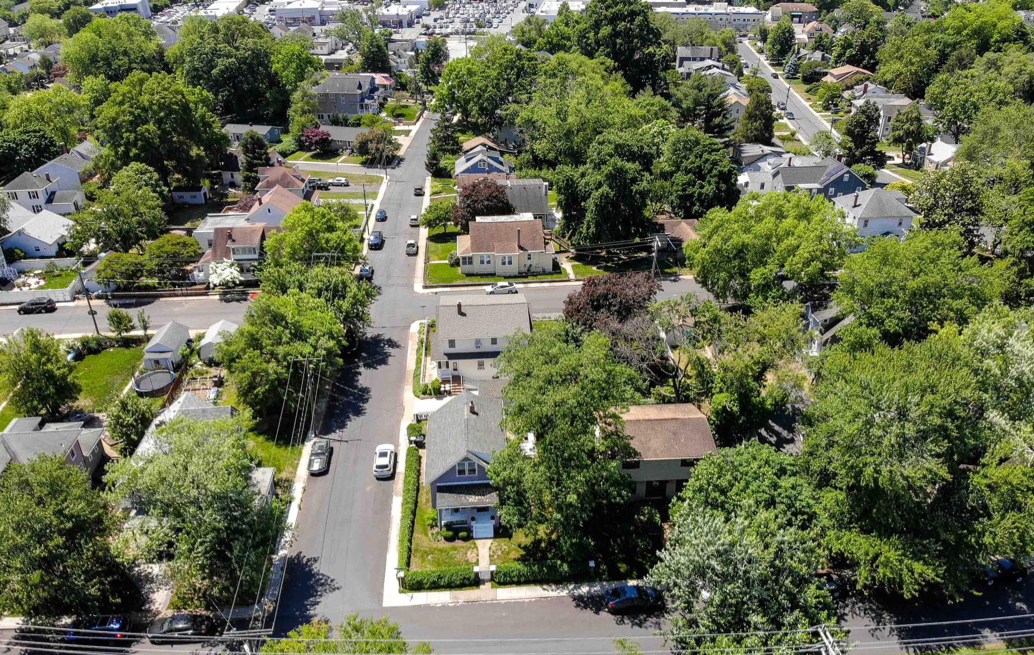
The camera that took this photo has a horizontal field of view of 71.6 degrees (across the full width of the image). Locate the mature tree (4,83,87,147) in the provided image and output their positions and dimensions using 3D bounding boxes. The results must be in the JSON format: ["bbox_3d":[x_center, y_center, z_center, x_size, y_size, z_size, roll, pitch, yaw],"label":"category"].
[{"bbox_3d":[-113.107,-50.395,172.306,20.205,15.860,20.205,0,29,0],"label":"mature tree"}]

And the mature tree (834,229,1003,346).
[{"bbox_3d":[49.602,-4.717,89.679,18.600,14.200,16.500,-2,29,-4],"label":"mature tree"}]

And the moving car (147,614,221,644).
[{"bbox_3d":[-25.045,22.464,53.703,4.800,1.480,1.850,-2,29,-4],"label":"moving car"}]

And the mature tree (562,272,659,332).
[{"bbox_3d":[12.642,-2.771,97.373,13.120,8.350,12.860,0,29,0],"label":"mature tree"}]

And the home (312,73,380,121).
[{"bbox_3d":[-47.010,-65.001,203.216,17.375,11.800,10.000,1,29,3],"label":"home"}]

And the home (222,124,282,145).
[{"bbox_3d":[-68.158,-50.401,184.347,13.200,4.400,7.600,8,30,14],"label":"home"}]

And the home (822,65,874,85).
[{"bbox_3d":[105.000,-78.094,226.837,14.000,6.800,9.600,3,29,5],"label":"home"}]

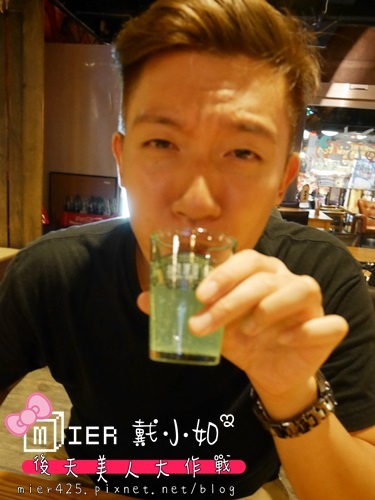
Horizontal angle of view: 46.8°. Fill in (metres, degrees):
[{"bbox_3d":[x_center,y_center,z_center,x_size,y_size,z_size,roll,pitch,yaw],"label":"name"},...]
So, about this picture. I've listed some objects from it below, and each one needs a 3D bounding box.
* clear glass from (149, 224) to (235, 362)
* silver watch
[{"bbox_3d":[0.001,0.036,0.313,0.064,0.088,0.064,4,-12,0],"label":"clear glass"},{"bbox_3d":[0.088,0.123,0.358,0.062,0.036,0.060,-29,30,-8],"label":"silver watch"}]

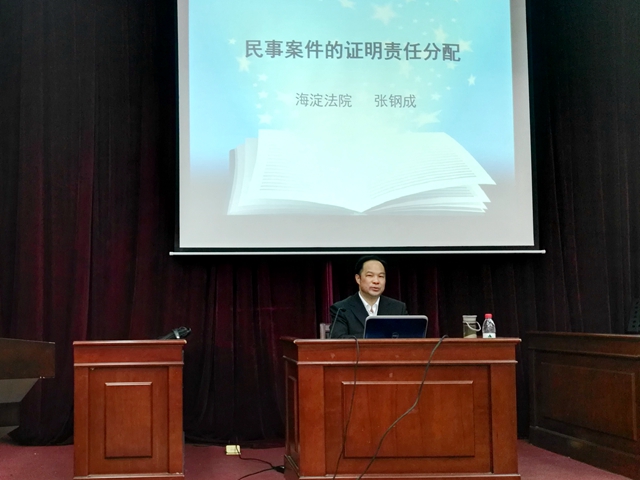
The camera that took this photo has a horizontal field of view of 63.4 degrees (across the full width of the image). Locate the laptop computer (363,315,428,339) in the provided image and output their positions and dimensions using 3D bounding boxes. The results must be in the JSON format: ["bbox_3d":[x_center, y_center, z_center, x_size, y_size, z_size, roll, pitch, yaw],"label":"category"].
[{"bbox_3d":[0.406,0.545,2.975,0.360,0.250,0.326,0,-5,-11],"label":"laptop computer"}]

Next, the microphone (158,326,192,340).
[{"bbox_3d":[-0.809,0.550,2.850,0.230,0.055,0.055,-24,-5,0],"label":"microphone"}]

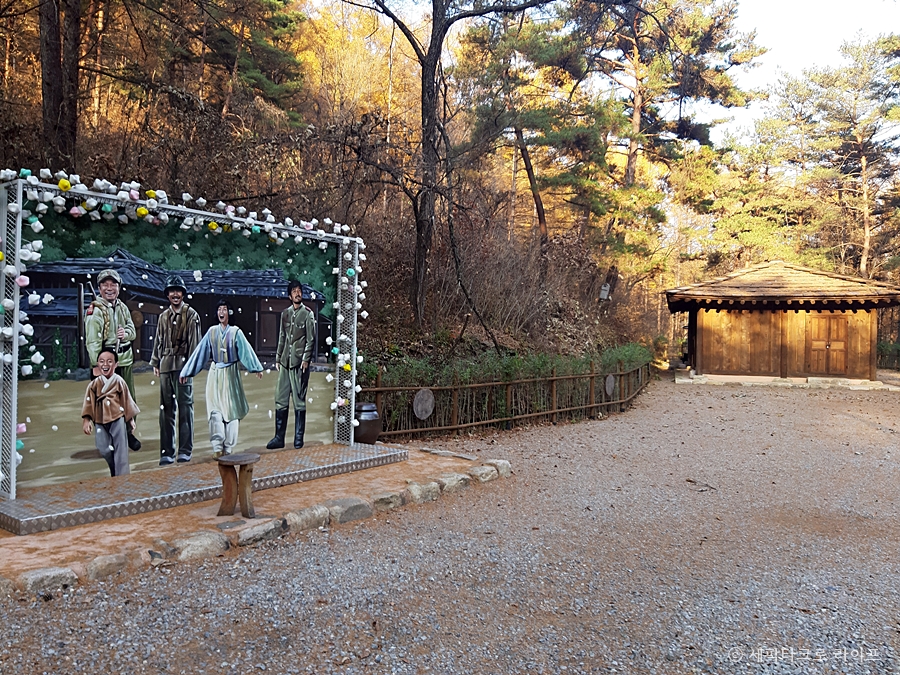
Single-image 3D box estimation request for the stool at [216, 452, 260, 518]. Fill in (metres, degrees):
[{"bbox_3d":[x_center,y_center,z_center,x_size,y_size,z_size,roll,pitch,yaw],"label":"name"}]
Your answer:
[{"bbox_3d":[-1.683,1.180,5.610,0.329,0.456,0.326,1,-1,-17],"label":"stool"}]

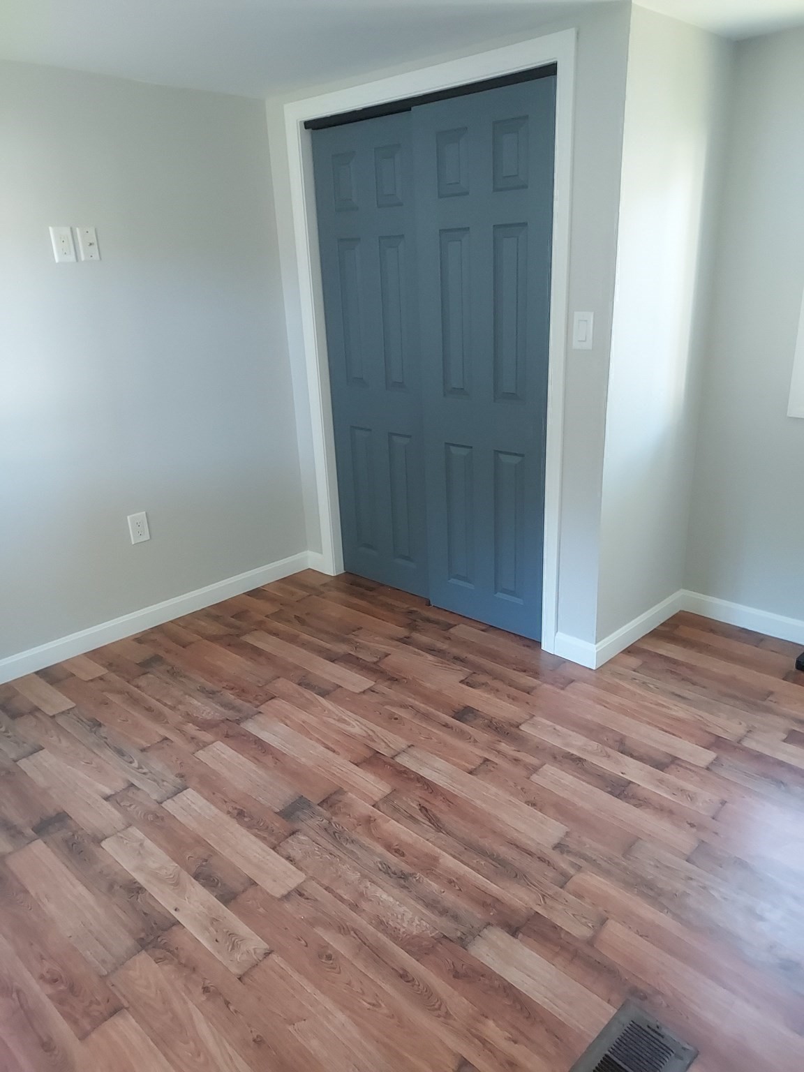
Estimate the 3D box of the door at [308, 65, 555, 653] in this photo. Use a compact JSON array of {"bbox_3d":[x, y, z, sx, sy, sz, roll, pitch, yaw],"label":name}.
[{"bbox_3d":[0.114,-0.633,3.052,1.210,1.985,0.080,15,27,40],"label":"door"}]

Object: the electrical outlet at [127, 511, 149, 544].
[{"bbox_3d":[-1.115,-0.033,3.155,0.078,0.124,0.010,-21,27,-40],"label":"electrical outlet"}]

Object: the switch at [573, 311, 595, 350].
[{"bbox_3d":[0.601,-0.680,2.462,0.073,0.120,0.010,15,27,40],"label":"switch"}]

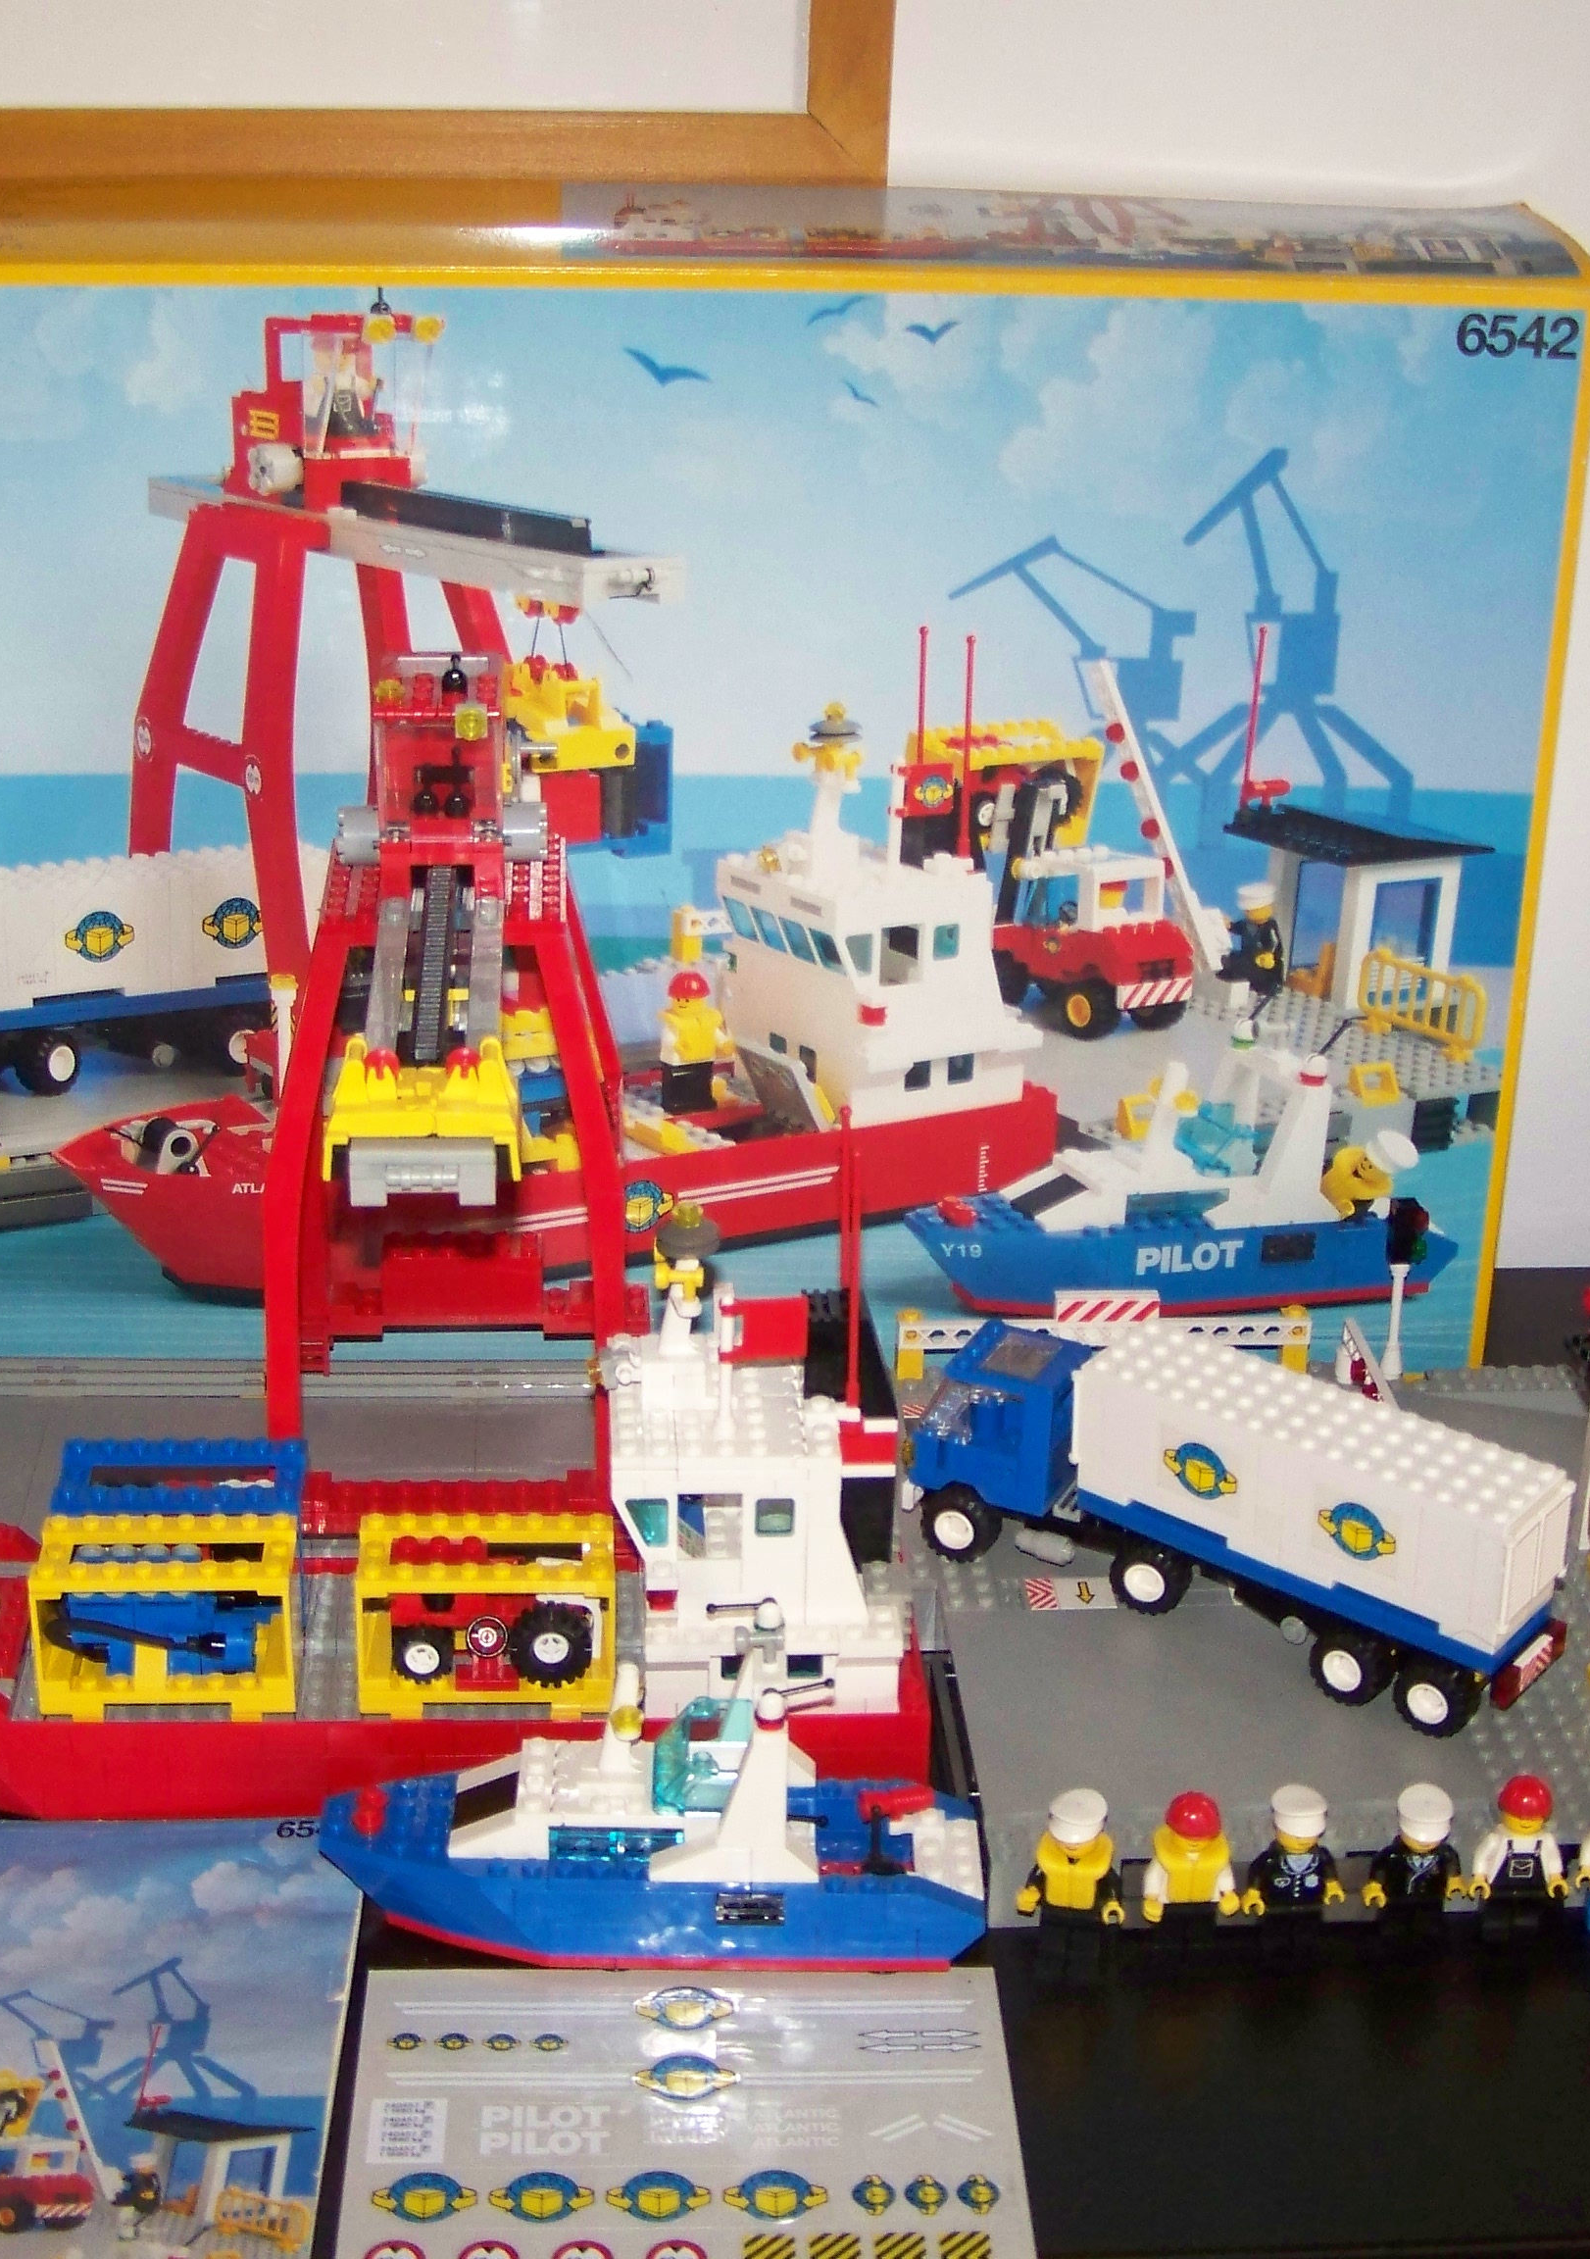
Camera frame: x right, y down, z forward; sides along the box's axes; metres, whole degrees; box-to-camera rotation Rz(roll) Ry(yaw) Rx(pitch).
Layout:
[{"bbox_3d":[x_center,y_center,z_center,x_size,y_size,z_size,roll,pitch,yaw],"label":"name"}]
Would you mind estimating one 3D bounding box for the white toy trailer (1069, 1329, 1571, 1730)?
[{"bbox_3d":[0.137,0.106,0.871,0.135,0.066,0.038,19,31,35],"label":"white toy trailer"}]

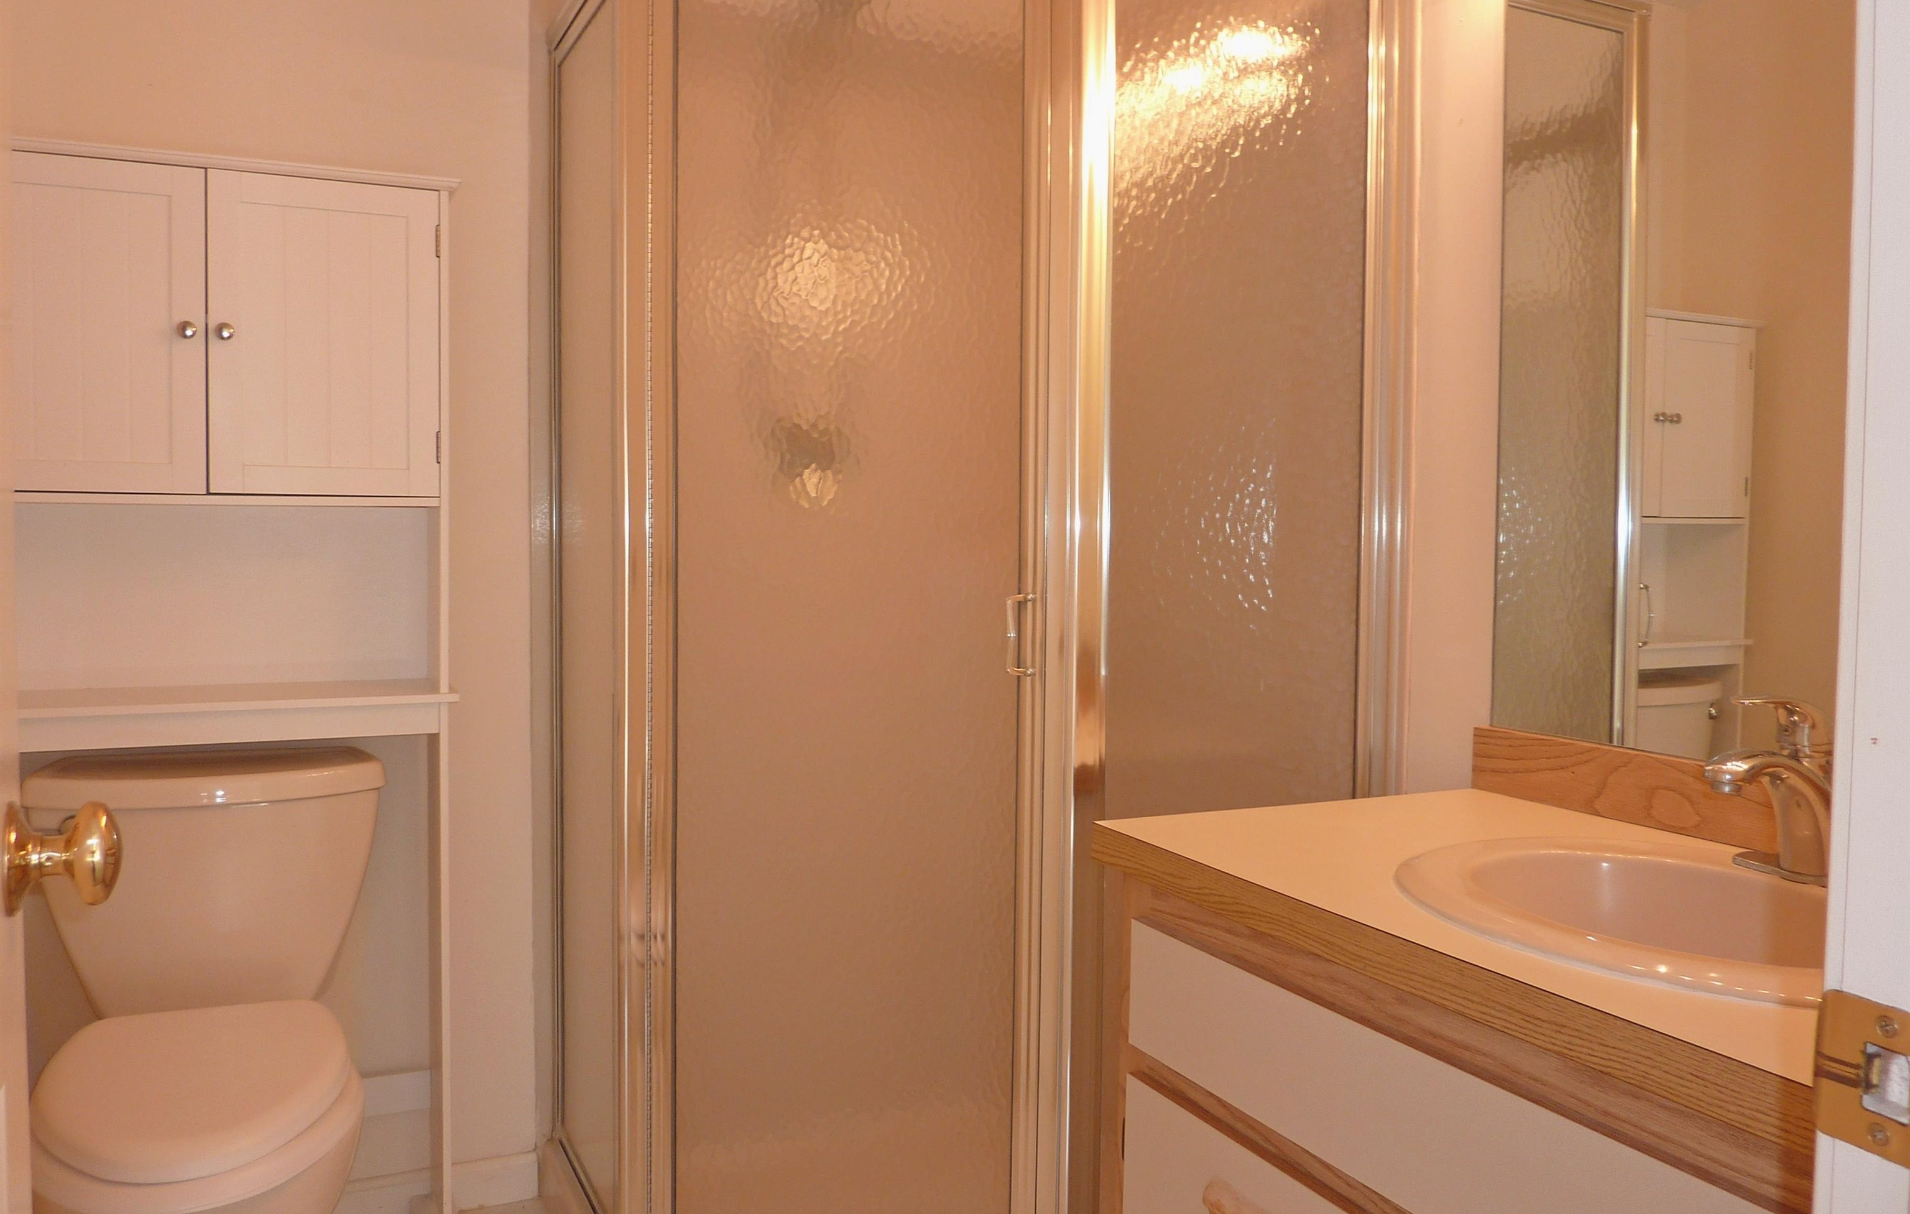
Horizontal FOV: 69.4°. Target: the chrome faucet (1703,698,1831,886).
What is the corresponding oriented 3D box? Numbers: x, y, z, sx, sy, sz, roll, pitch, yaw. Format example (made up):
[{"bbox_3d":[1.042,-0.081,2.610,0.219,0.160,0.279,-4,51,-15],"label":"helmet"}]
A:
[{"bbox_3d":[0.682,0.155,1.147,0.172,0.153,0.155,0,3,-24],"label":"chrome faucet"}]

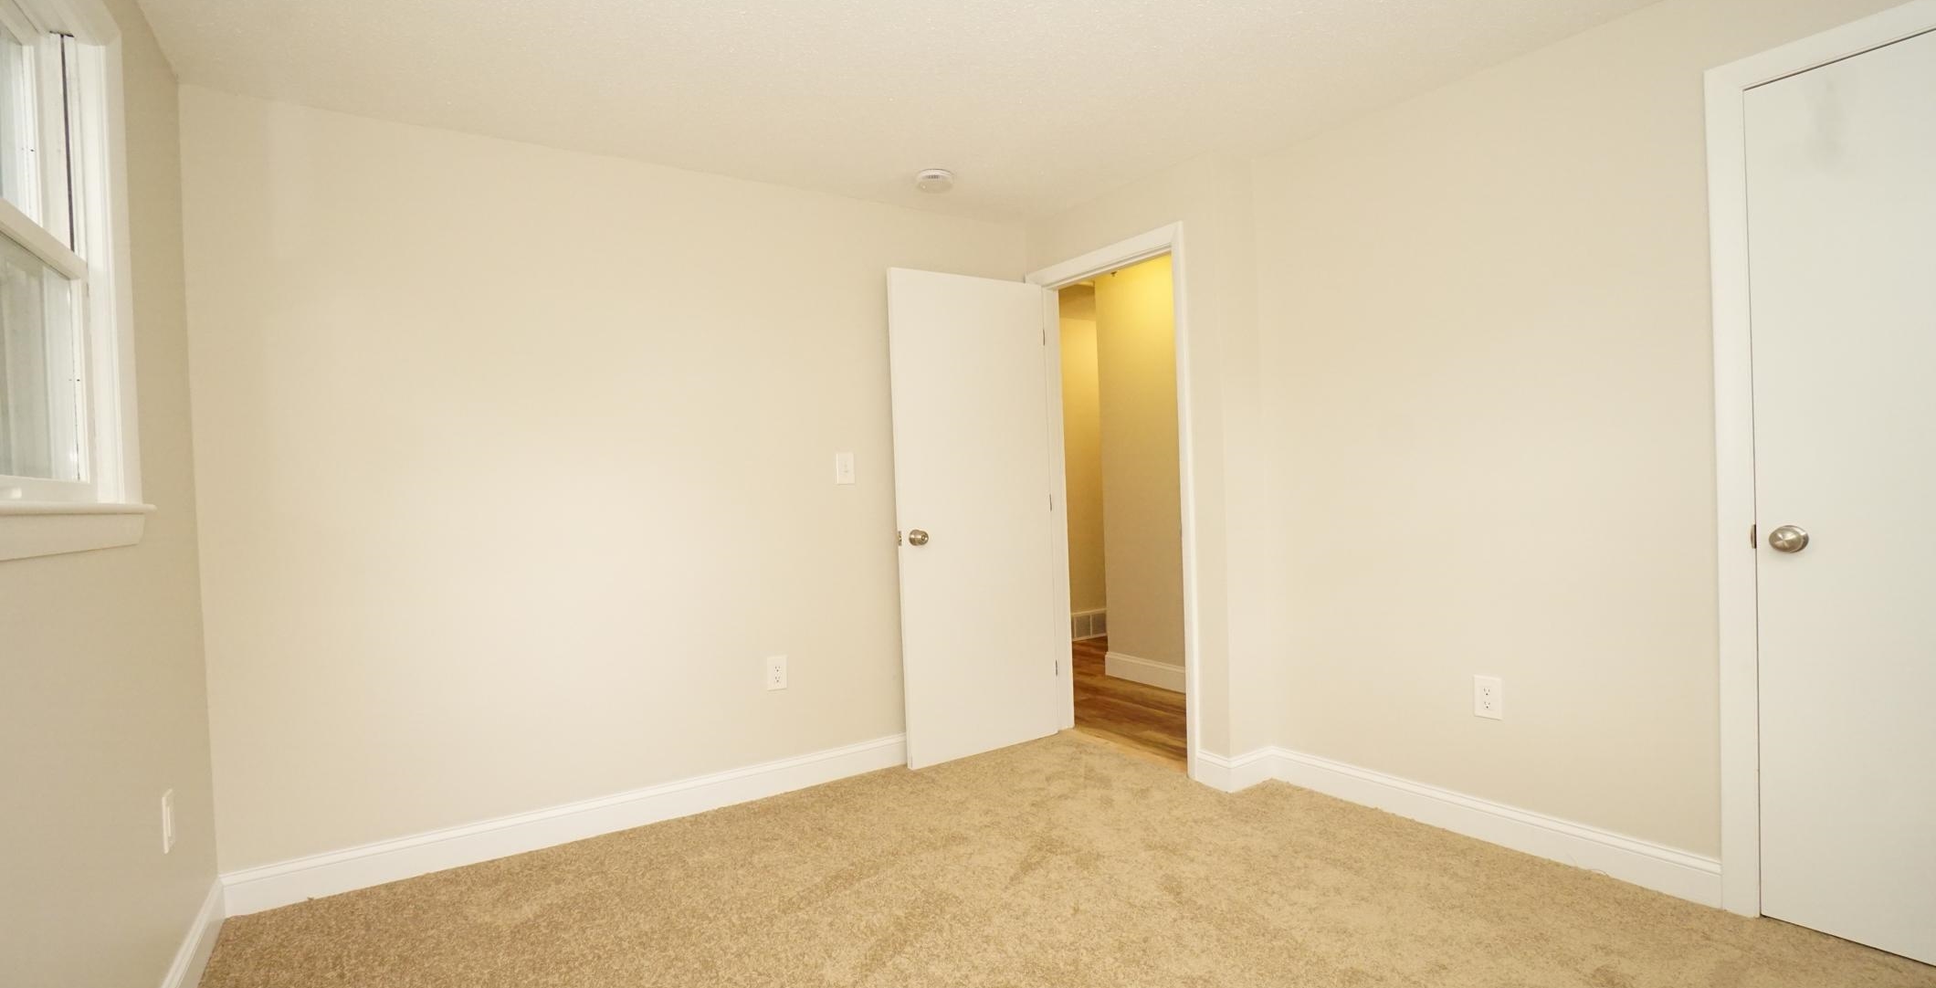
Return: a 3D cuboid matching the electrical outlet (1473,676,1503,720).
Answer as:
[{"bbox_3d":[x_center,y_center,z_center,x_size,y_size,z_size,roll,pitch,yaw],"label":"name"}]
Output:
[{"bbox_3d":[1.568,0.615,2.433,0.010,0.120,0.074,-3,1,-38],"label":"electrical outlet"}]

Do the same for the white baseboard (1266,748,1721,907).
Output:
[{"bbox_3d":[1.517,0.990,2.517,0.015,0.122,1.235,-3,1,-38],"label":"white baseboard"}]

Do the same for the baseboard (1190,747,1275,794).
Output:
[{"bbox_3d":[0.986,1.001,3.006,0.223,0.122,0.165,-3,1,-35],"label":"baseboard"}]

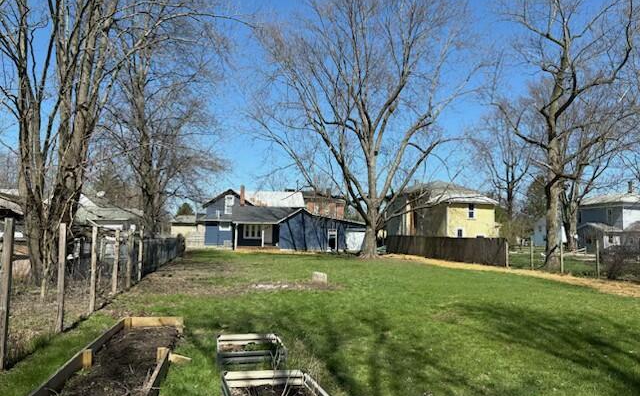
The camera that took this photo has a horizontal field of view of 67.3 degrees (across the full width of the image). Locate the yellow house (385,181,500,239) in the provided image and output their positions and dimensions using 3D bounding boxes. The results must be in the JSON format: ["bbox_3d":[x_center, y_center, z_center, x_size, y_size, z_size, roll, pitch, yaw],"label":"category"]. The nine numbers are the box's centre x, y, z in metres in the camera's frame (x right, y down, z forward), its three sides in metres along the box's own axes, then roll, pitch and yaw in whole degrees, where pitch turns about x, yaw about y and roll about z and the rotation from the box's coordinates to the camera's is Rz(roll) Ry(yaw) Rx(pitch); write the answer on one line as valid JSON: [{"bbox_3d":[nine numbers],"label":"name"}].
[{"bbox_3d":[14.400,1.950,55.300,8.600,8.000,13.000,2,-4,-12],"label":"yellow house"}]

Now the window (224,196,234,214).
[{"bbox_3d":[-8.750,0.630,46.500,0.950,1.850,0.150,2,-4,-12],"label":"window"}]

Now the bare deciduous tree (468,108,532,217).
[{"bbox_3d":[23.200,-2.950,62.000,8.000,17.500,8.000,2,-4,-12],"label":"bare deciduous tree"}]

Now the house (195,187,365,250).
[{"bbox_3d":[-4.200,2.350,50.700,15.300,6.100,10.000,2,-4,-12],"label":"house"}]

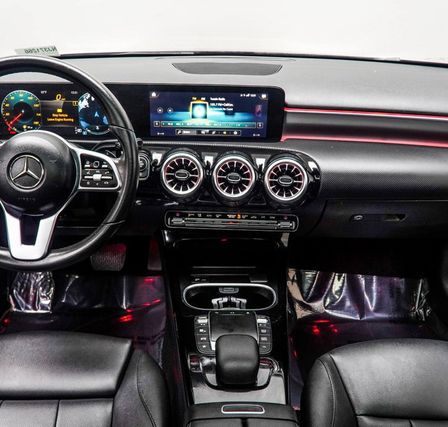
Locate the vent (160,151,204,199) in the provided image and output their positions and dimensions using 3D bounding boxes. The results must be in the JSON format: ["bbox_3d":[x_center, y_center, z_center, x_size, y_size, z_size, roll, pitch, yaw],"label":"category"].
[{"bbox_3d":[-0.083,-0.081,0.990,0.088,0.088,0.050,2,6,1],"label":"vent"}]

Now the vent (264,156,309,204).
[{"bbox_3d":[0.126,-0.068,0.980,0.088,0.088,0.050,2,6,1],"label":"vent"}]

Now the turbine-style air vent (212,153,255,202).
[{"bbox_3d":[0.022,-0.074,0.987,0.088,0.088,0.050,2,6,1],"label":"turbine-style air vent"}]

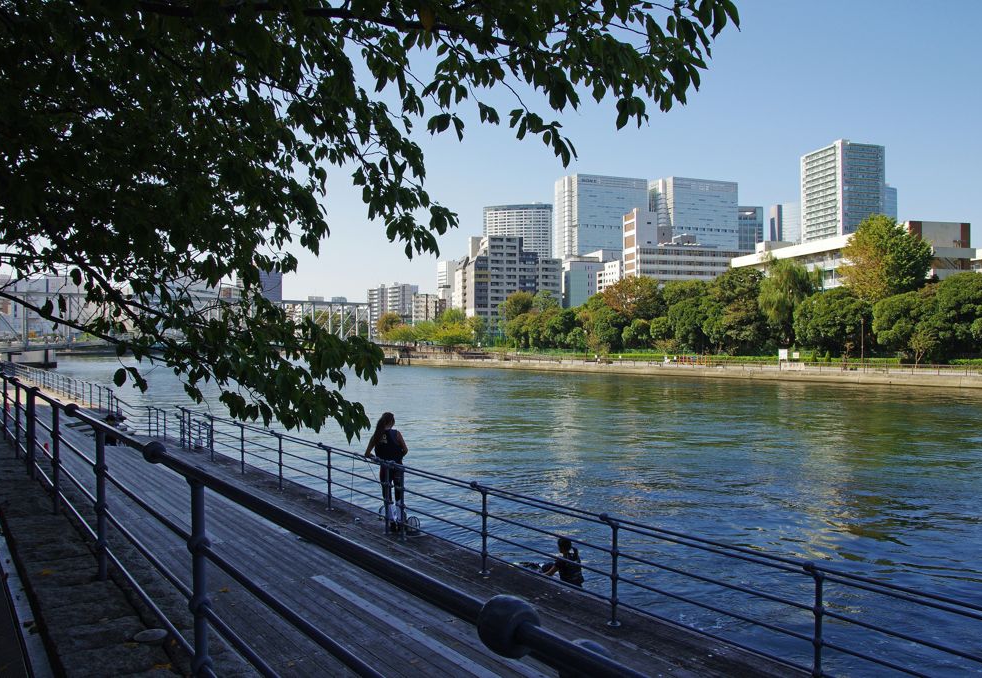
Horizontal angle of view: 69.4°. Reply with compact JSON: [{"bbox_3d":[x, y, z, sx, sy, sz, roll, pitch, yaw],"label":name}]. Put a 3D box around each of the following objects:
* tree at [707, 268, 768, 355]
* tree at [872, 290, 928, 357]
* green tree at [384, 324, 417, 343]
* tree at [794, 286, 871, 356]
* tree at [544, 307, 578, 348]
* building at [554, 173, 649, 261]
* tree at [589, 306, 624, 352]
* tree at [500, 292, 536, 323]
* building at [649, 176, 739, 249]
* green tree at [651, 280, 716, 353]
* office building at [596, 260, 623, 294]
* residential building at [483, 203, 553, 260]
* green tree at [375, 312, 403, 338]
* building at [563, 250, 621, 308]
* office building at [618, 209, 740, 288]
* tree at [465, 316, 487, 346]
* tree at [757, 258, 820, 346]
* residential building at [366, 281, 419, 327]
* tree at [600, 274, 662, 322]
[{"bbox_3d":[34.750,-3.760,100.040,8.400,12.350,8.000,0,-1,19],"label":"tree"},{"bbox_3d":[45.478,-1.336,79.000,5.750,8.130,5.750,0,-1,30],"label":"tree"},{"bbox_3d":[-18.200,-0.900,143.000,6.900,4.200,6.200,0,0,-7],"label":"green tree"},{"bbox_3d":[42.800,-1.900,89.000,9.800,8.900,8.800,0,0,26],"label":"tree"},{"bbox_3d":[12.440,-1.450,127.020,6.300,8.020,6.000,0,-1,6],"label":"tree"},{"bbox_3d":[96.100,-68.000,624.000,66.000,140.000,46.000,0,0,-18],"label":"building"},{"bbox_3d":[19.044,-1.195,117.000,5.550,8.330,5.550,0,0,9],"label":"tree"},{"bbox_3d":[5.740,-3.520,148.040,7.500,12.350,7.200,0,-1,2],"label":"tree"},{"bbox_3d":[172.500,-62.430,608.600,64.000,139.000,40.000,0,-1,-19],"label":"building"},{"bbox_3d":[27.700,-2.950,102.000,9.200,10.700,8.500,0,0,15],"label":"green tree"},{"bbox_3d":[56.500,-14.000,308.000,14.000,36.500,22.000,0,0,-13],"label":"office building"},{"bbox_3d":[30.000,-70.000,760.000,73.000,144.000,34.000,0,0,9],"label":"residential building"},{"bbox_3d":[-22.900,-2.300,160.000,6.300,7.400,6.000,0,0,-8],"label":"green tree"},{"bbox_3d":[49.400,-21.500,366.000,30.000,47.000,24.000,0,0,-18],"label":"building"},{"bbox_3d":[63.400,-18.500,231.000,39.000,43.500,16.000,0,0,-13],"label":"office building"},{"bbox_3d":[-2.700,-1.300,133.000,4.200,5.800,4.200,0,0,-1],"label":"tree"},{"bbox_3d":[38.830,-4.019,92.000,7.590,13.350,7.590,0,0,23],"label":"tree"},{"bbox_3d":[-67.000,-16.500,478.000,38.000,37.000,16.000,0,0,41],"label":"residential building"},{"bbox_3d":[24.960,-4.450,126.050,11.300,14.010,10.500,0,-1,11],"label":"tree"}]

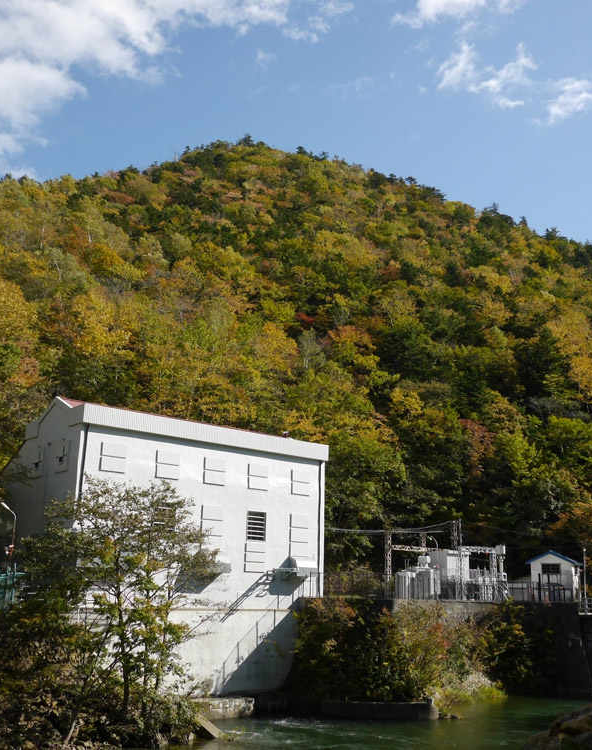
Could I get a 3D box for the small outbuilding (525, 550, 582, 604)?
[{"bbox_3d":[22.169,17.251,69.000,4.090,4.205,4.900,-6,-17,25],"label":"small outbuilding"}]

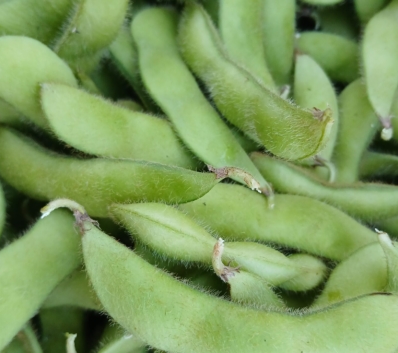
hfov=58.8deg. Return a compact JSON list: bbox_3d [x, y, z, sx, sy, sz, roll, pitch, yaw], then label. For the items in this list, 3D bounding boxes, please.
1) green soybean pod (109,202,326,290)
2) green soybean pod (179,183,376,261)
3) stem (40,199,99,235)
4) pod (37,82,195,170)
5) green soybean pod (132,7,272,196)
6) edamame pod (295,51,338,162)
[{"bbox_3d":[0.003,0.018,0.092,0.059,0.012,0.012,18,68,8],"label":"green soybean pod"},{"bbox_3d":[0.021,0.011,0.097,0.058,0.009,0.016,12,67,5],"label":"green soybean pod"},{"bbox_3d":[-0.032,0.010,0.089,0.016,0.004,0.007,20,68,8],"label":"stem"},{"bbox_3d":[-0.026,-0.013,0.108,0.058,0.009,0.018,20,74,6],"label":"pod"},{"bbox_3d":[-0.003,-0.022,0.107,0.019,0.009,0.069,-27,81,-5],"label":"green soybean pod"},{"bbox_3d":[0.039,-0.023,0.118,0.014,0.009,0.040,3,72,1],"label":"edamame pod"}]

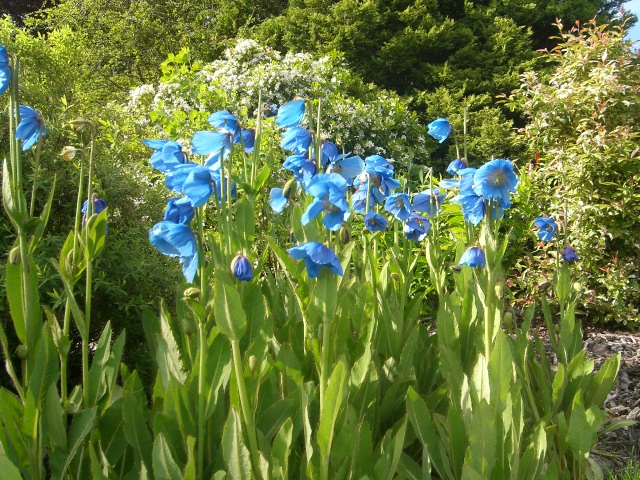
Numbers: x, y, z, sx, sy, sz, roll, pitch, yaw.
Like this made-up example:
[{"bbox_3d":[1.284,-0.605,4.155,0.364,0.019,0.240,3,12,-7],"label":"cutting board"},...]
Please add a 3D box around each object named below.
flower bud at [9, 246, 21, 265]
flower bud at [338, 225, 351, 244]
[{"bbox_3d":[-0.652,0.033,1.500,0.025,0.038,0.026,0,6,0],"label":"flower bud"},{"bbox_3d":[0.050,-0.011,1.420,0.025,0.040,0.025,0,6,0],"label":"flower bud"}]

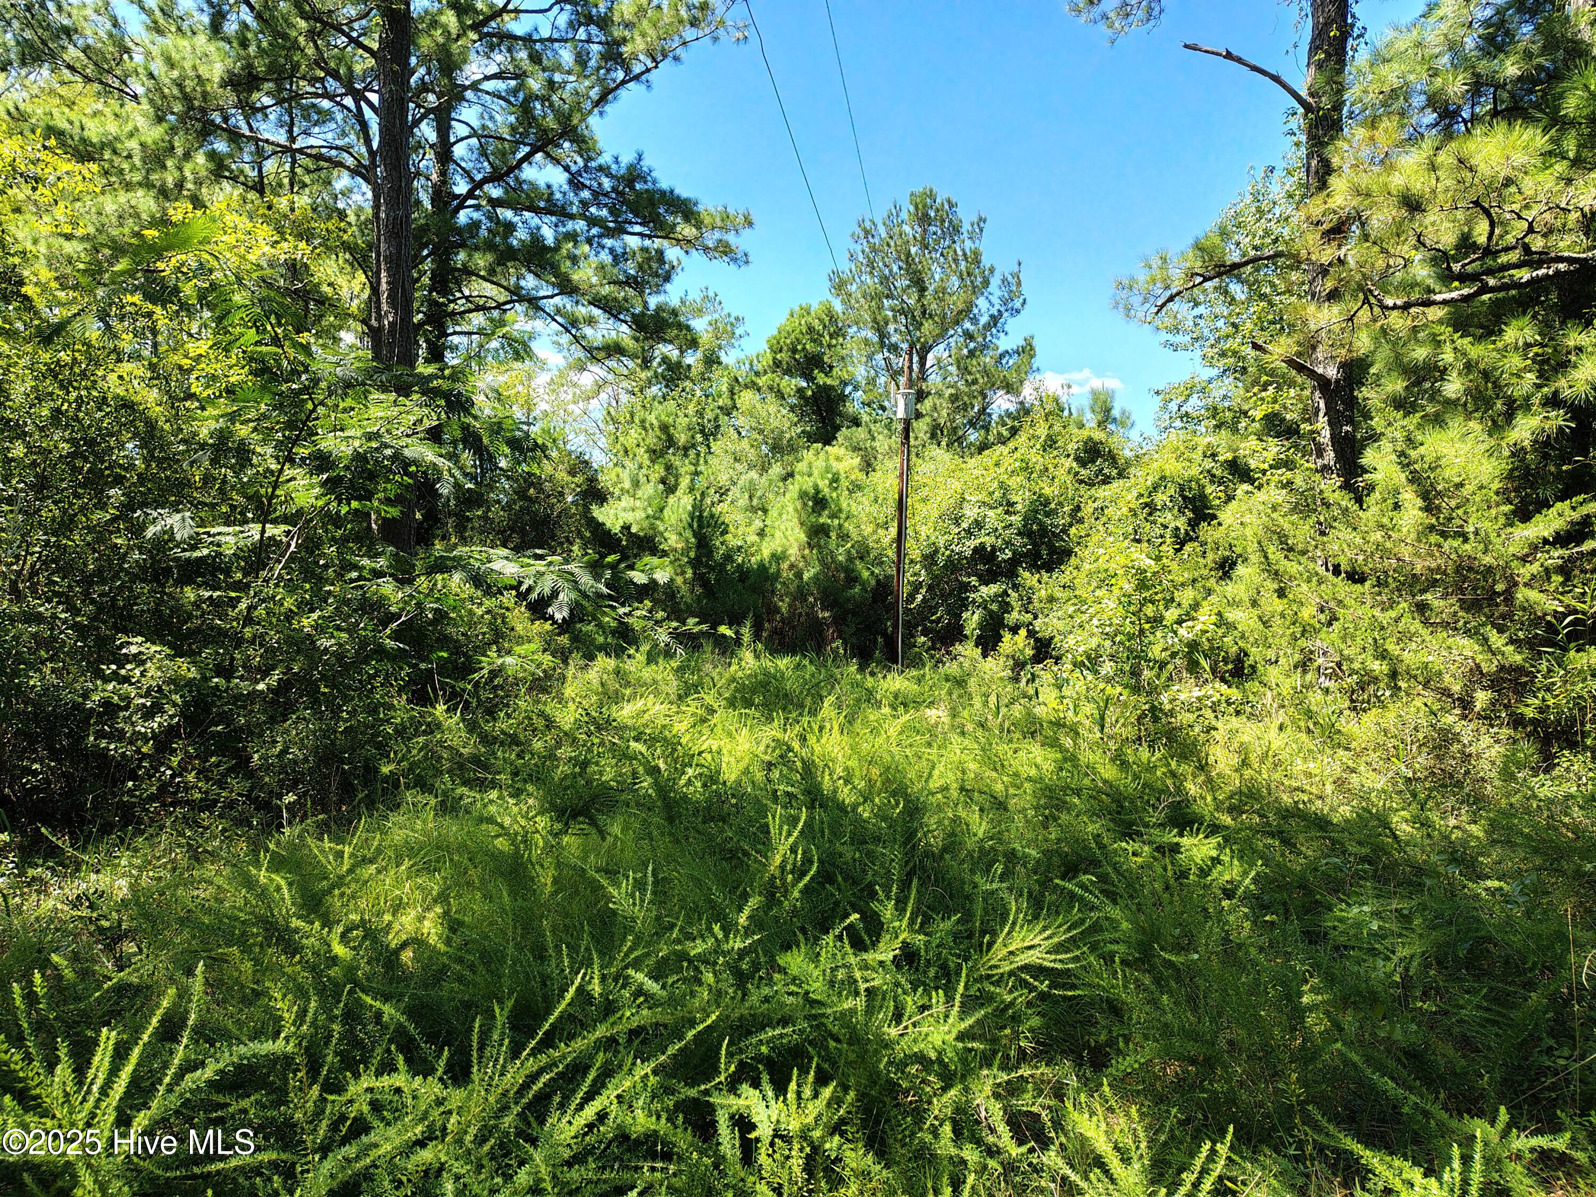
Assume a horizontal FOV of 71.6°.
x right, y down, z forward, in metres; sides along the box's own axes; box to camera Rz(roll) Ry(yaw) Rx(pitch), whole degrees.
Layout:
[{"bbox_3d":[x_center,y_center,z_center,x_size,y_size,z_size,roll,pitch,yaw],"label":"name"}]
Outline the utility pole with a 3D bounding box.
[{"bbox_3d":[2.530,-1.940,26.400,0.550,8.150,0.580,1,-1,6],"label":"utility pole"}]

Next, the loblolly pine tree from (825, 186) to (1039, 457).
[{"bbox_3d":[4.800,-6.200,40.000,7.400,17.200,7.200,0,-1,7],"label":"loblolly pine tree"}]

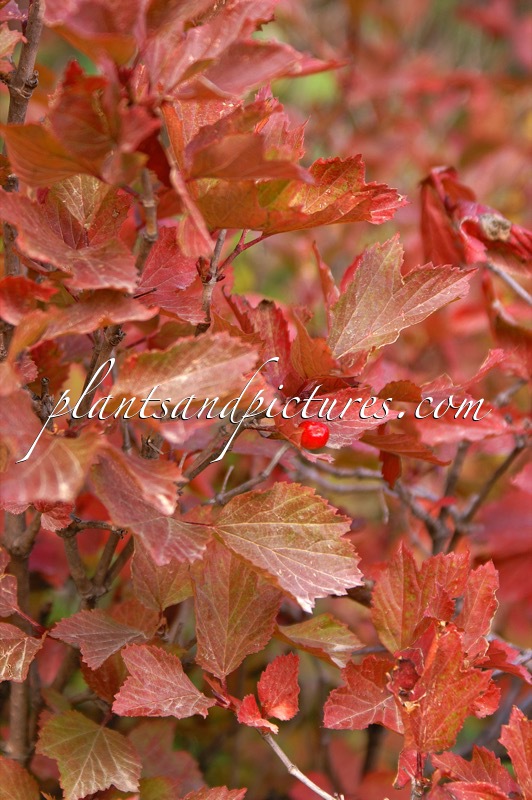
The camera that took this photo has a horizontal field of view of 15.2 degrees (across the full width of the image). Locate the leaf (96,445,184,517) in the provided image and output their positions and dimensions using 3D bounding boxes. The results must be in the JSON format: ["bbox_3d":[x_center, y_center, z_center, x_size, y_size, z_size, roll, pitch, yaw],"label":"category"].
[{"bbox_3d":[-0.048,0.031,0.760,0.034,0.014,0.030,26,47,17],"label":"leaf"}]

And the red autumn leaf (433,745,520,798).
[{"bbox_3d":[0.077,0.136,0.731,0.031,0.020,0.012,10,30,1],"label":"red autumn leaf"}]

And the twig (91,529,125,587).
[{"bbox_3d":[-0.062,0.063,0.790,0.005,0.024,0.005,25,3,0],"label":"twig"}]

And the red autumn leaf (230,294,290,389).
[{"bbox_3d":[-0.003,-0.023,0.800,0.025,0.038,0.022,0,10,0],"label":"red autumn leaf"}]

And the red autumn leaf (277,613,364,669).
[{"bbox_3d":[0.021,0.091,0.756,0.033,0.011,0.023,9,37,-7],"label":"red autumn leaf"}]

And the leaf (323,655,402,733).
[{"bbox_3d":[0.037,0.114,0.775,0.032,0.029,0.013,-6,-12,-1],"label":"leaf"}]

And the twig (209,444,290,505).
[{"bbox_3d":[-0.007,0.030,0.810,0.041,0.011,0.010,-35,0,0],"label":"twig"}]

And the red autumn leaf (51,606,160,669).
[{"bbox_3d":[-0.063,0.092,0.775,0.043,0.010,0.033,0,37,0],"label":"red autumn leaf"}]

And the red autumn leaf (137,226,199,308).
[{"bbox_3d":[-0.037,-0.049,0.751,0.027,0.033,0.013,-2,19,-5],"label":"red autumn leaf"}]

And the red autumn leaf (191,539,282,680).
[{"bbox_3d":[-0.012,0.084,0.808,0.037,0.062,0.012,3,-24,1],"label":"red autumn leaf"}]

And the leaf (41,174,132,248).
[{"bbox_3d":[-0.072,-0.075,0.800,0.037,0.036,0.013,0,-27,0],"label":"leaf"}]

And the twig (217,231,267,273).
[{"bbox_3d":[-0.009,-0.057,0.770,0.024,0.007,0.005,-41,0,3],"label":"twig"}]

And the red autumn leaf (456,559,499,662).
[{"bbox_3d":[0.078,0.078,0.736,0.016,0.036,0.010,14,6,26],"label":"red autumn leaf"}]

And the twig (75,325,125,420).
[{"bbox_3d":[-0.070,-0.012,0.820,0.008,0.042,0.008,22,0,0],"label":"twig"}]

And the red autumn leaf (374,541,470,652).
[{"bbox_3d":[0.063,0.081,0.808,0.038,0.045,0.013,9,-19,9],"label":"red autumn leaf"}]

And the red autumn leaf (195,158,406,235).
[{"bbox_3d":[0.013,-0.081,0.784,0.080,0.016,0.040,0,31,-6],"label":"red autumn leaf"}]

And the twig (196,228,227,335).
[{"bbox_3d":[-0.022,-0.047,0.800,0.005,0.043,0.005,11,0,0],"label":"twig"}]

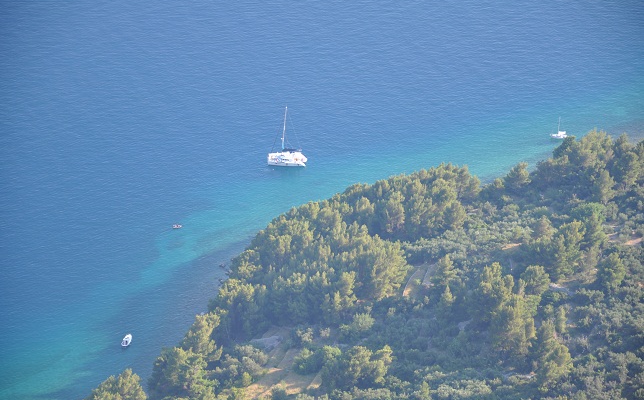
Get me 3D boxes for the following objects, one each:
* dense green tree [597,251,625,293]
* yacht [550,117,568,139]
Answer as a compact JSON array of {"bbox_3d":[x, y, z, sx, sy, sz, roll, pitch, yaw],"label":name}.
[{"bbox_3d":[79.496,19.592,767.501,8.000,9.000,8.000,2,23,0],"label":"dense green tree"},{"bbox_3d":[78.948,-24.193,930.172,6.200,7.300,2.300,8,24,14],"label":"yacht"}]

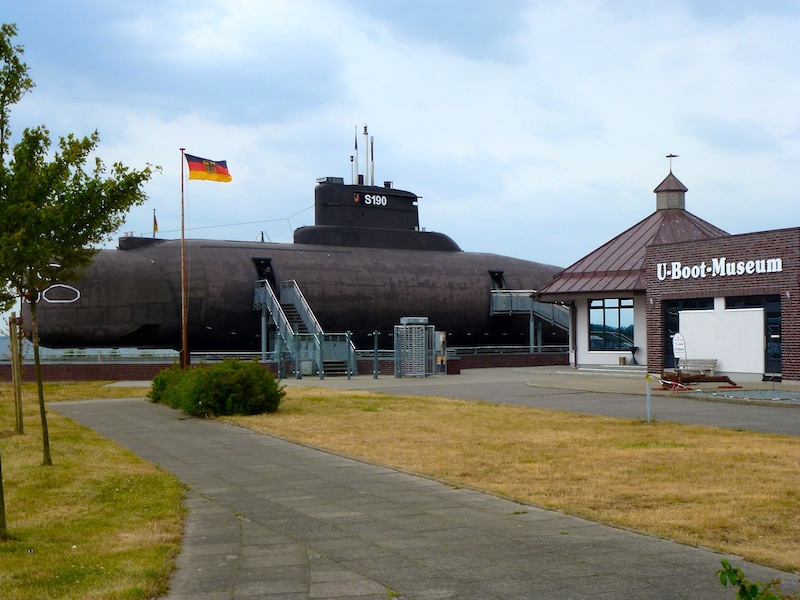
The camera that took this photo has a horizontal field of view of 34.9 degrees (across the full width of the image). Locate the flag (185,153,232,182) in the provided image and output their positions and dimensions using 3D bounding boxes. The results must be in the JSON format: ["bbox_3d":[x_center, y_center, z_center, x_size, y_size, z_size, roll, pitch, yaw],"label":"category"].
[{"bbox_3d":[-6.273,-4.340,41.638,1.550,0.970,0.250,0,-2,0],"label":"flag"}]

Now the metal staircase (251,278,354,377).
[{"bbox_3d":[-4.197,1.125,54.590,1.800,4.100,6.200,1,-2,-34],"label":"metal staircase"}]

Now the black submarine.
[{"bbox_3d":[1.955,-1.818,67.377,45.000,8.700,4.900,1,-2,-41],"label":"black submarine"}]

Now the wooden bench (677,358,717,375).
[{"bbox_3d":[10.159,2.414,44.149,0.650,0.800,1.900,1,-2,-28],"label":"wooden bench"}]

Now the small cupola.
[{"bbox_3d":[12.623,-5.097,59.164,1.520,1.850,1.520,1,-2,-43],"label":"small cupola"}]

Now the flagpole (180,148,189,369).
[{"bbox_3d":[-7.044,-1.062,41.546,0.250,7.700,0.250,0,-2,0],"label":"flagpole"}]

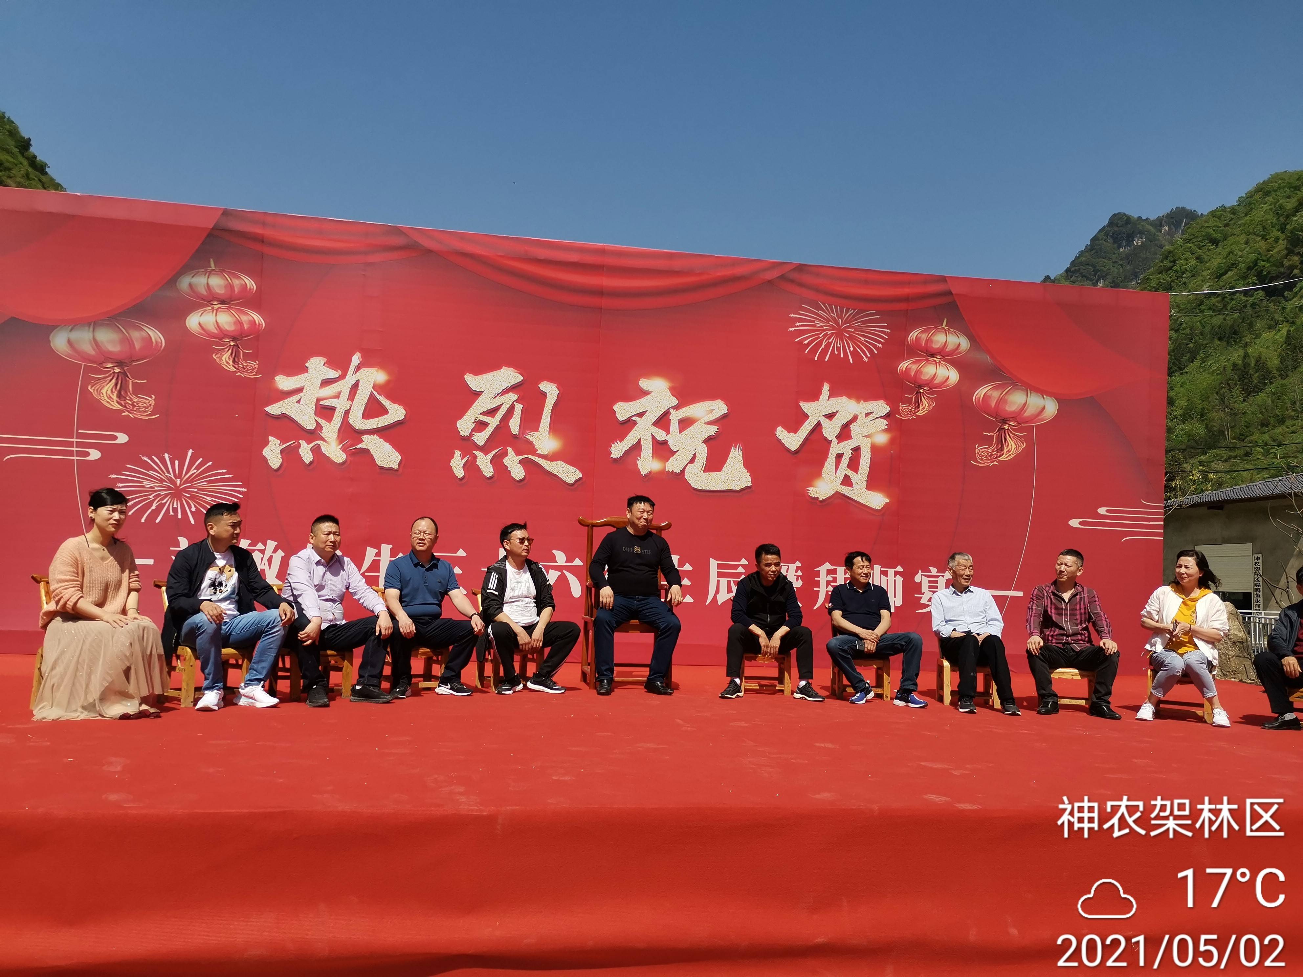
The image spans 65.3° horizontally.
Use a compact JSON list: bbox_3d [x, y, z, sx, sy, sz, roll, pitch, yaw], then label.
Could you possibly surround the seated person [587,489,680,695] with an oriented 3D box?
[{"bbox_3d":[-0.120,0.737,7.254,0.626,1.372,0.686,3,-2,-10],"label":"seated person"}]

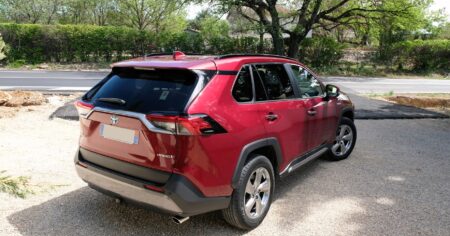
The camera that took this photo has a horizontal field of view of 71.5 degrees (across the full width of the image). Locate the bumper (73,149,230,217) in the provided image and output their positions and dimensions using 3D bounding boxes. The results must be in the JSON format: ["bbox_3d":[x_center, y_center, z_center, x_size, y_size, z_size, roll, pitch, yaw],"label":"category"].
[{"bbox_3d":[-0.812,0.534,2.972,1.800,0.410,0.570,7,12,36],"label":"bumper"}]

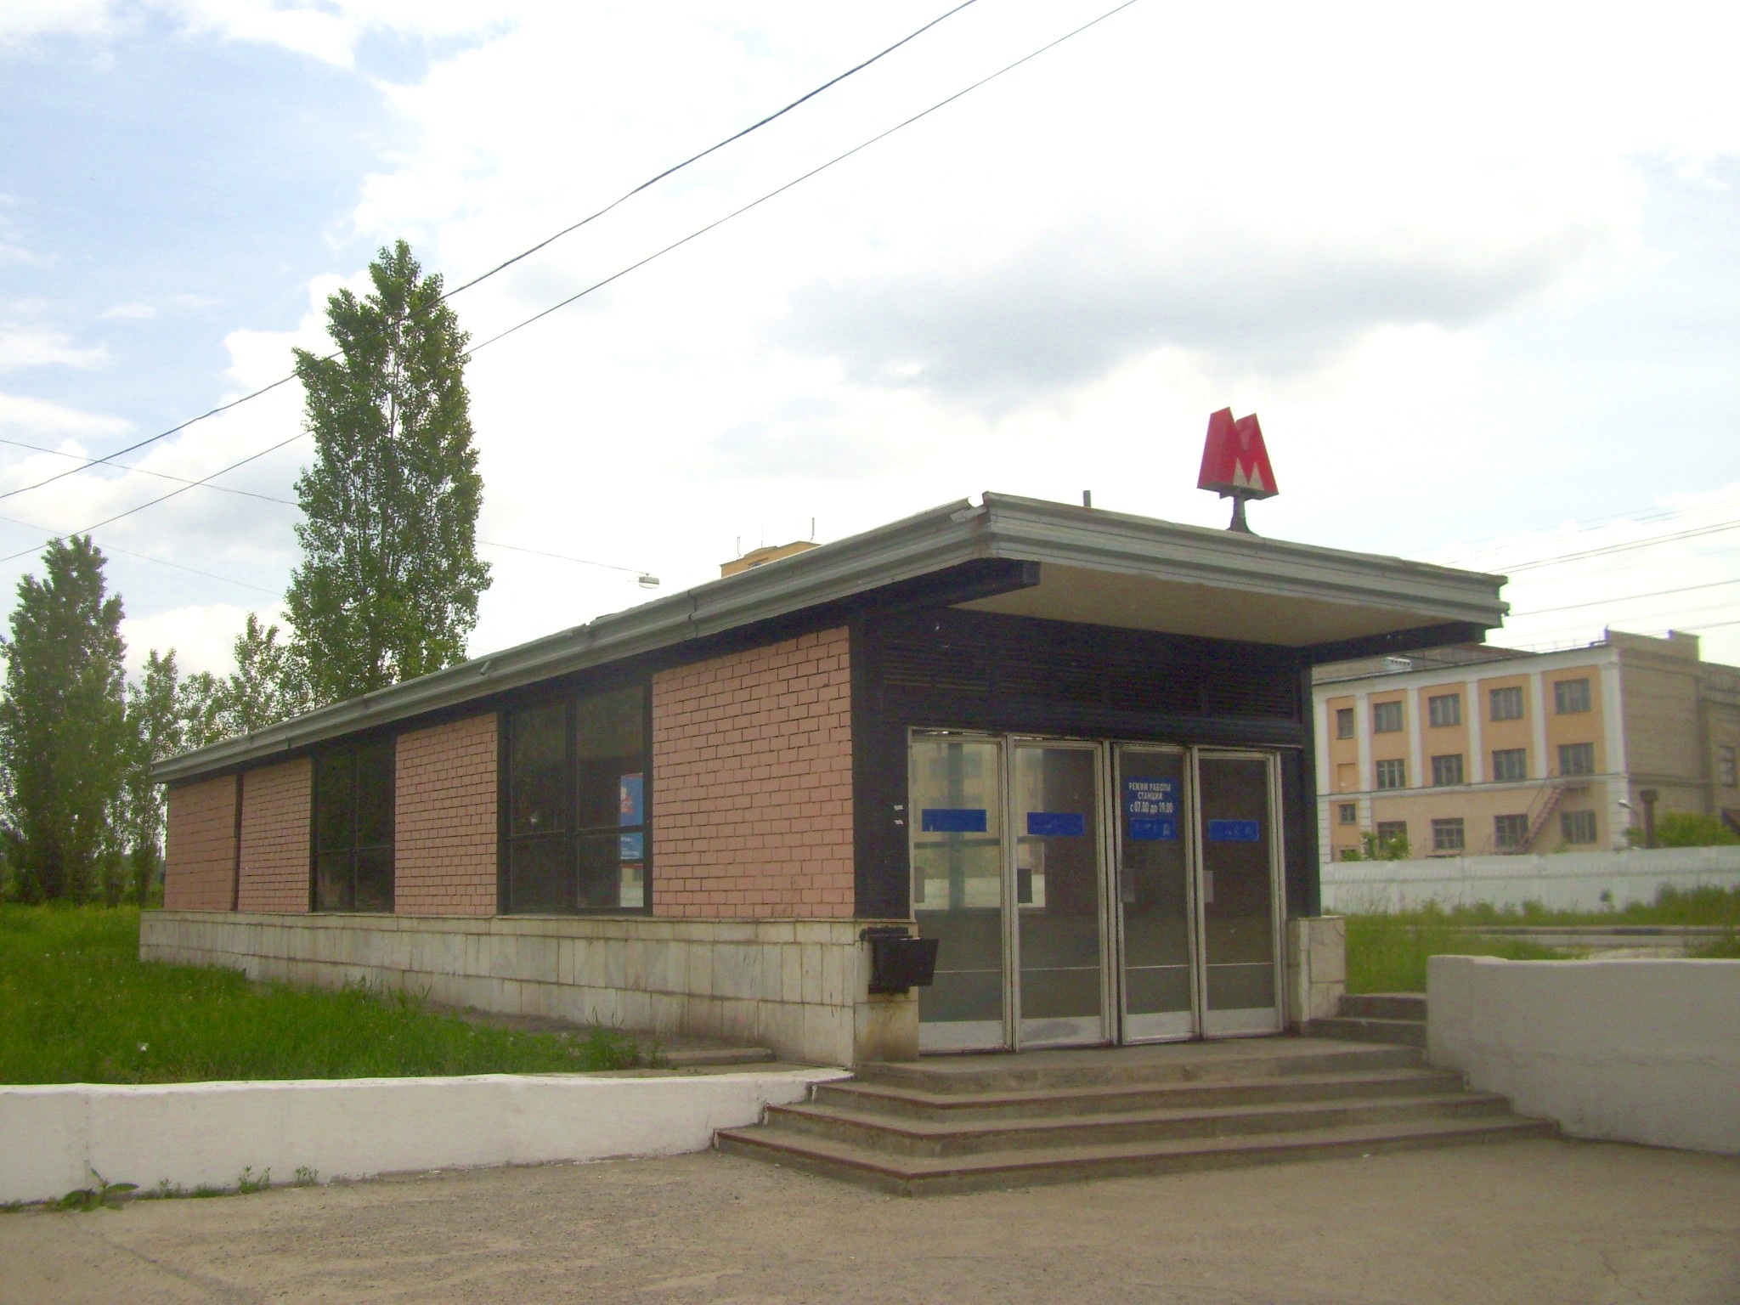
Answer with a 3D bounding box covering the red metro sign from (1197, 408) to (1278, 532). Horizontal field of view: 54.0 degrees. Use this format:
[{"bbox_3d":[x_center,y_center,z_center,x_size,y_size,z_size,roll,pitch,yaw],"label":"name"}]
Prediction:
[{"bbox_3d":[2.583,-1.241,12.043,0.650,0.910,0.200,5,-10,-34],"label":"red metro sign"}]

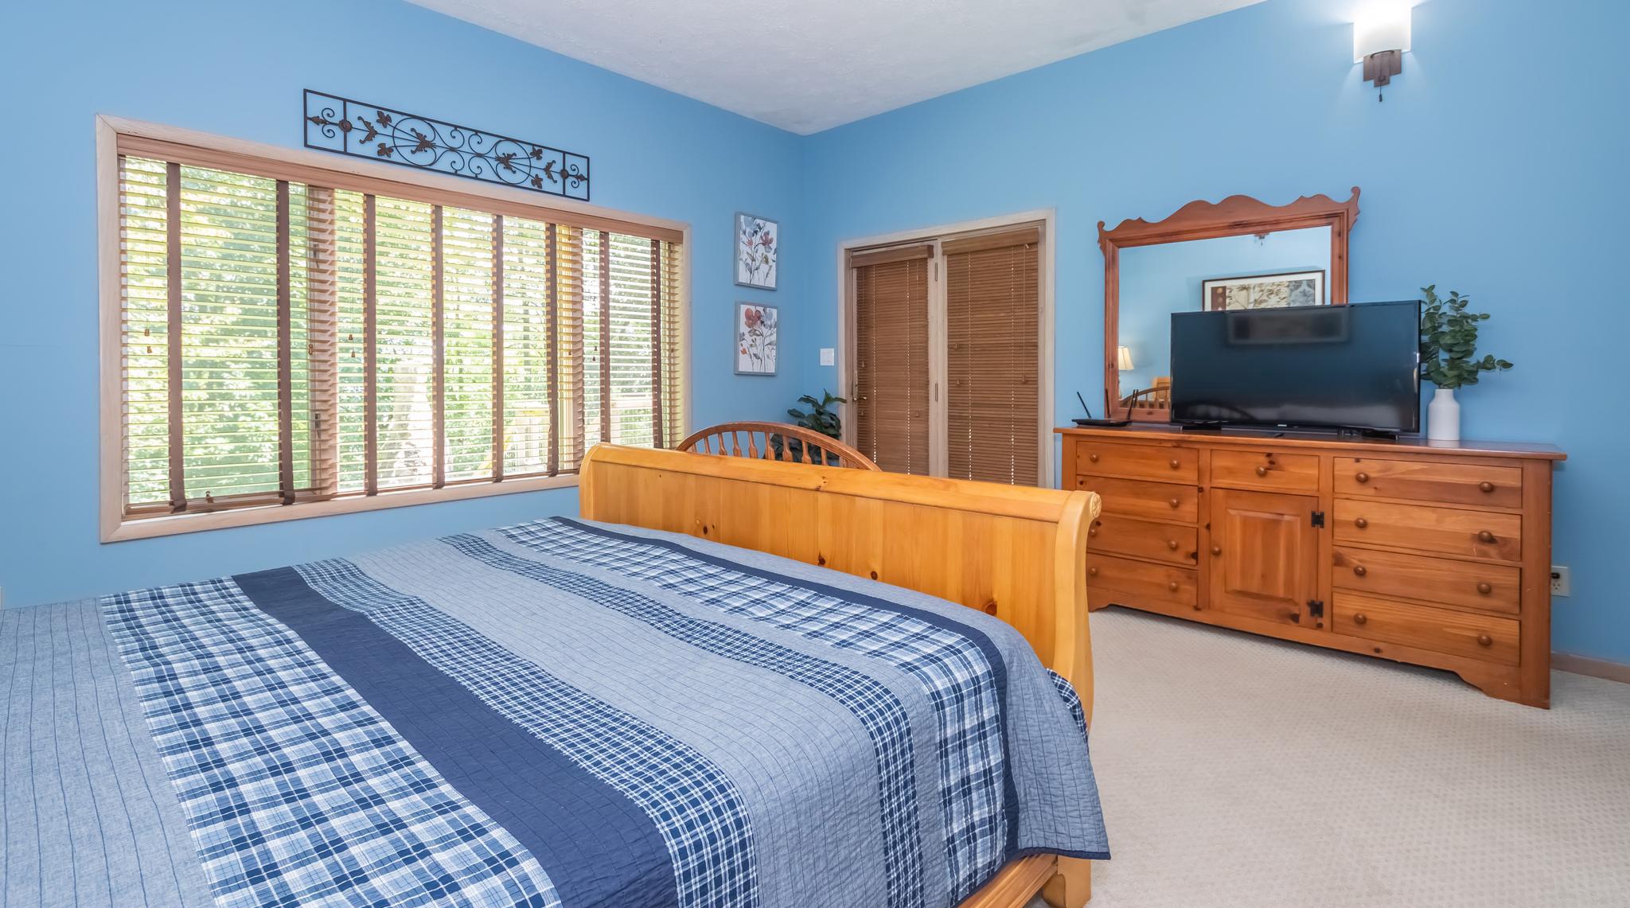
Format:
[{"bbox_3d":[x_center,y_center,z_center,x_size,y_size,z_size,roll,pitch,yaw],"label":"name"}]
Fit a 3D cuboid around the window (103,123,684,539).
[{"bbox_3d":[-1.810,-0.589,3.595,0.079,1.553,2.617,4,6,42],"label":"window"}]

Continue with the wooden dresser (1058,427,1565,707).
[{"bbox_3d":[2.141,0.376,3.163,1.825,0.932,0.529,4,6,42],"label":"wooden dresser"}]

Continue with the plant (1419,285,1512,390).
[{"bbox_3d":[2.724,-0.492,2.861,0.301,0.448,0.265,4,6,42],"label":"plant"}]

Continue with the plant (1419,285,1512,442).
[{"bbox_3d":[2.724,-0.387,2.861,0.301,0.657,0.265,4,6,42],"label":"plant"}]

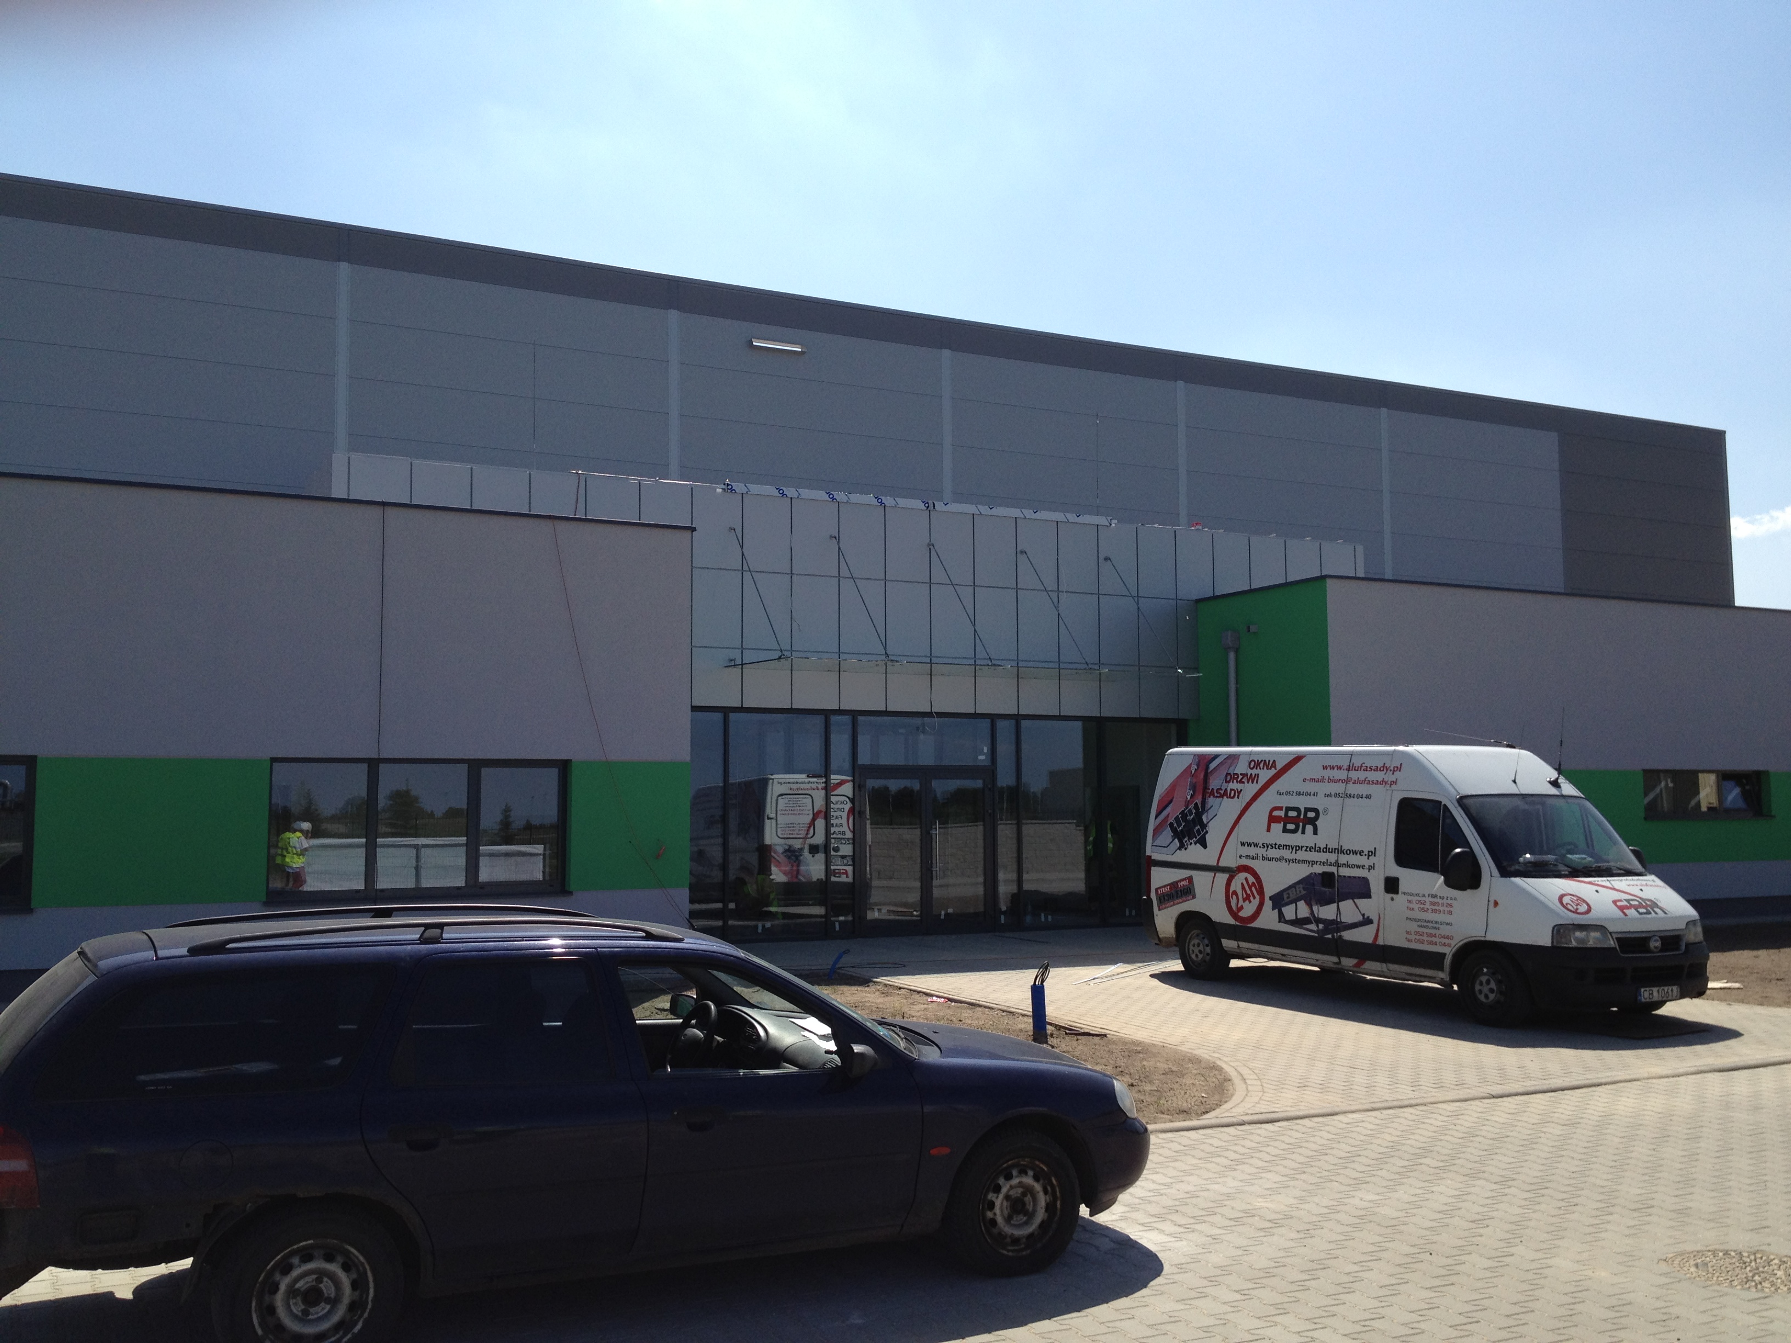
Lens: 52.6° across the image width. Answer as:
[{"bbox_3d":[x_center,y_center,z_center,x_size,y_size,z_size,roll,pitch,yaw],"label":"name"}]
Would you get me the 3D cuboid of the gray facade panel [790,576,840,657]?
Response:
[{"bbox_3d":[-1.043,-0.742,23.549,0.690,0.993,0.050,2,-5,-30],"label":"gray facade panel"}]

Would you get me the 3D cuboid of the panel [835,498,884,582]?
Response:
[{"bbox_3d":[-0.436,-1.680,23.437,0.675,0.976,0.050,2,-5,-30],"label":"panel"}]

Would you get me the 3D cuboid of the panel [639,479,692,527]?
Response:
[{"bbox_3d":[-2.866,-1.837,22.599,0.688,0.990,0.050,2,-5,-30],"label":"panel"}]

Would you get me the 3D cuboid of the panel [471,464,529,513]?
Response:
[{"bbox_3d":[-4.598,-1.835,21.060,0.675,0.976,0.050,2,-5,-30],"label":"panel"}]

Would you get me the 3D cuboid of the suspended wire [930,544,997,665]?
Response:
[{"bbox_3d":[0.838,-0.872,23.171,0.025,2.200,0.025,2,-45,-30],"label":"suspended wire"}]

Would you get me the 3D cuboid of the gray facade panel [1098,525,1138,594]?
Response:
[{"bbox_3d":[3.097,-1.533,25.233,0.673,0.966,0.080,2,-5,-29],"label":"gray facade panel"}]

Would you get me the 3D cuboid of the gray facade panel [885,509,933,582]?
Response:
[{"bbox_3d":[0.158,-1.658,23.777,0.675,0.976,0.050,2,-5,-30],"label":"gray facade panel"}]

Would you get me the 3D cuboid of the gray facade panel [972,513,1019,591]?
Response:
[{"bbox_3d":[1.347,-1.613,24.456,0.675,0.976,0.050,2,-5,-30],"label":"gray facade panel"}]

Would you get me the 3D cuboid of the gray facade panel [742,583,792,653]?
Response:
[{"bbox_3d":[-1.608,-0.748,22.553,0.673,0.959,0.080,2,-5,-29],"label":"gray facade panel"}]

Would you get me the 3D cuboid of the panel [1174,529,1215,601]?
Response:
[{"bbox_3d":[4.275,-1.489,25.885,0.673,0.966,0.080,2,-5,-29],"label":"panel"}]

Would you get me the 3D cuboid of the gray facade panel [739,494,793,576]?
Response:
[{"bbox_3d":[-1.625,-1.724,22.758,0.675,0.976,0.050,2,-5,-30],"label":"gray facade panel"}]

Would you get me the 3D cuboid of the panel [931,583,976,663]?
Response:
[{"bbox_3d":[0.747,-0.660,23.857,0.673,0.959,0.080,2,-5,-29],"label":"panel"}]

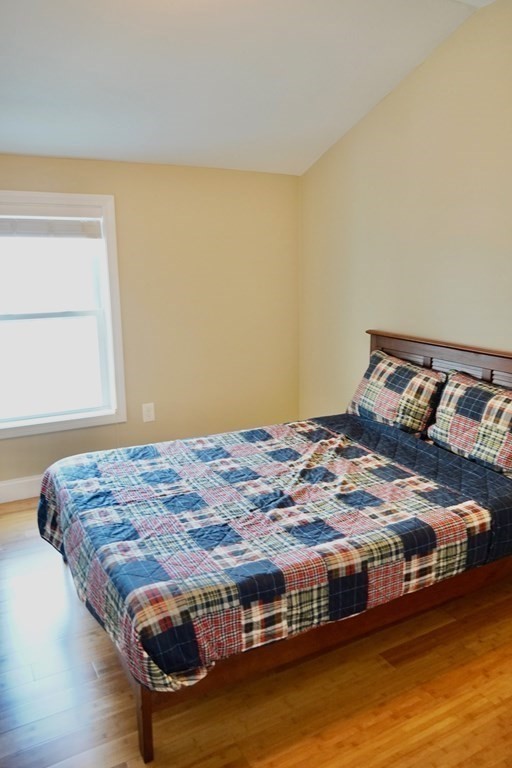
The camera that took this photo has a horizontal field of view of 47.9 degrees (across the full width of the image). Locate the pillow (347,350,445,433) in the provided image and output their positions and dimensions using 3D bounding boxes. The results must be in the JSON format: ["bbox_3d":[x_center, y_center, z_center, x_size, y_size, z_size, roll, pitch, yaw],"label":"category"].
[{"bbox_3d":[0.774,0.053,3.264,0.160,0.410,0.580,21,0,-32],"label":"pillow"}]

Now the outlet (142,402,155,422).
[{"bbox_3d":[-0.710,0.192,3.831,0.075,0.122,0.008,-7,14,-28],"label":"outlet"}]

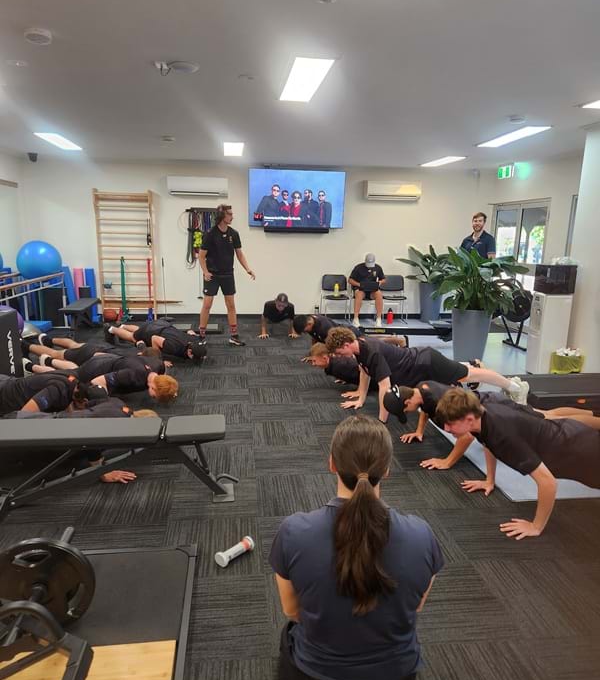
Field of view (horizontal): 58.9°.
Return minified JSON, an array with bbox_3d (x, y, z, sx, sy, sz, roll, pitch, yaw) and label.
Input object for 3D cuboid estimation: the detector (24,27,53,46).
[{"bbox_3d":[-1.536,-1.781,3.123,0.142,0.052,0.142,-1,11,-7],"label":"detector"}]

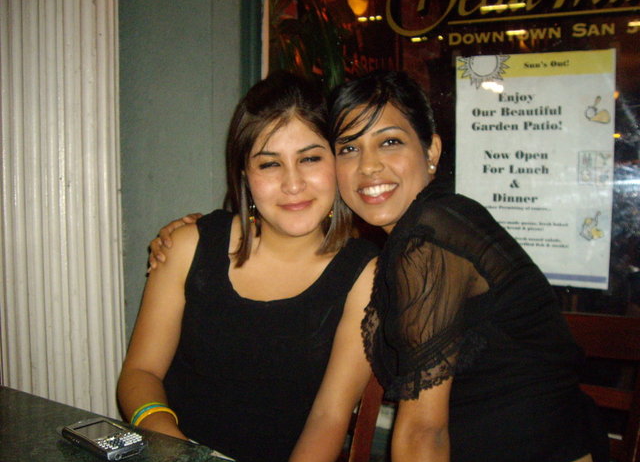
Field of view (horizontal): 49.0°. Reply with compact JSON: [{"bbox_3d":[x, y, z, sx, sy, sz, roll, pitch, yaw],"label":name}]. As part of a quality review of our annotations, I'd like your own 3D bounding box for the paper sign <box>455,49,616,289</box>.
[{"bbox_3d":[0.394,-0.111,1.312,0.280,0.432,0.008,2,9,22],"label":"paper sign"}]

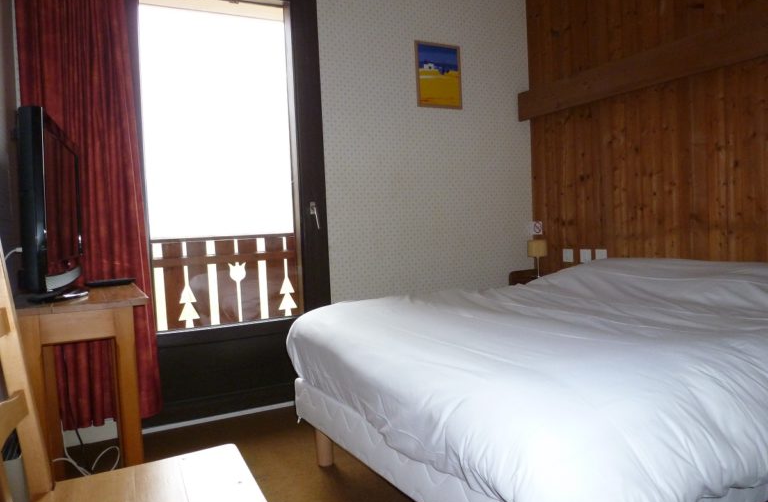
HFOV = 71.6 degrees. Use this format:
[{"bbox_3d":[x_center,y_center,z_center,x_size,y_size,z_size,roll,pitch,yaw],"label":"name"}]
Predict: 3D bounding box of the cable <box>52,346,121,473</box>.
[{"bbox_3d":[-1.202,0.638,2.149,0.280,0.460,0.280,-3,2,-31],"label":"cable"}]

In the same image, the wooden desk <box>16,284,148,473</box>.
[{"bbox_3d":[-0.889,0.501,1.588,0.330,0.745,0.600,-3,2,-29],"label":"wooden desk"}]

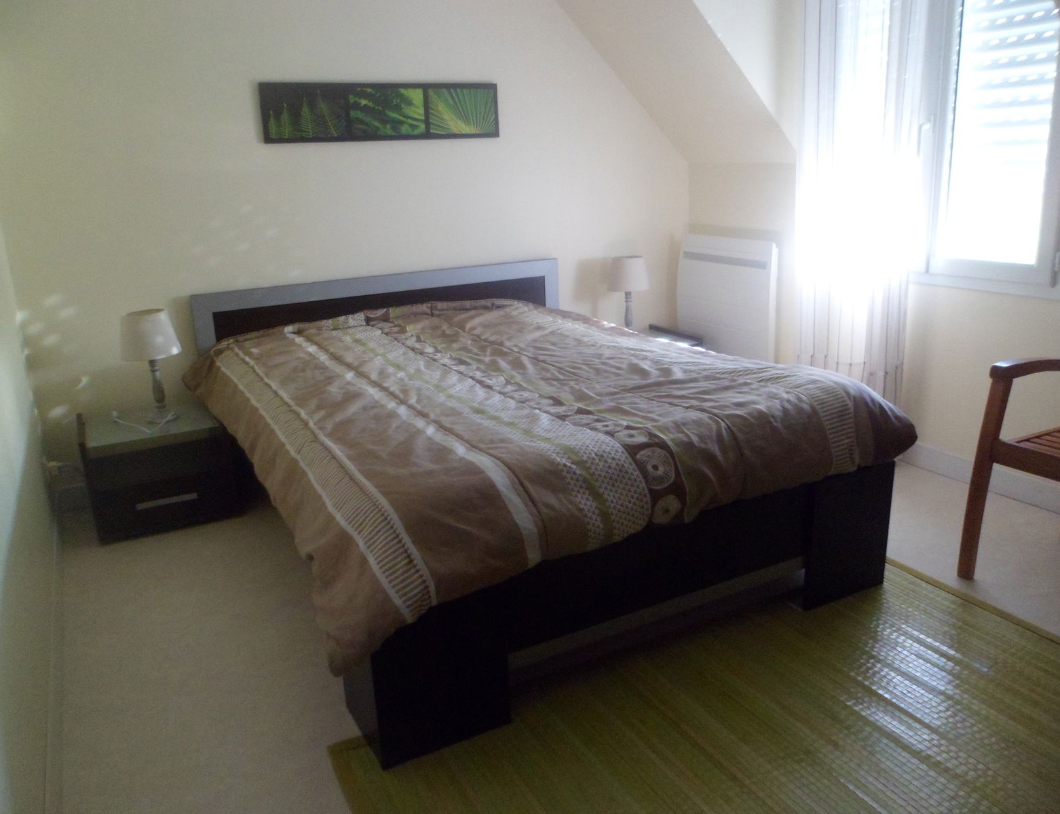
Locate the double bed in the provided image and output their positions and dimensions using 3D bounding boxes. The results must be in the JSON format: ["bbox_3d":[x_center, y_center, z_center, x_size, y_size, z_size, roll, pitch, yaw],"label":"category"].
[{"bbox_3d":[-0.123,0.034,2.752,1.665,0.733,2.023,-11,19,-26],"label":"double bed"}]

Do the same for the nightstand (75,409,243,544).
[{"bbox_3d":[-1.355,0.203,2.978,0.450,0.361,0.425,-11,19,-26],"label":"nightstand"}]

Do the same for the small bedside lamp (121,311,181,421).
[{"bbox_3d":[-1.331,-0.142,2.889,0.198,0.388,0.198,-11,19,-26],"label":"small bedside lamp"}]

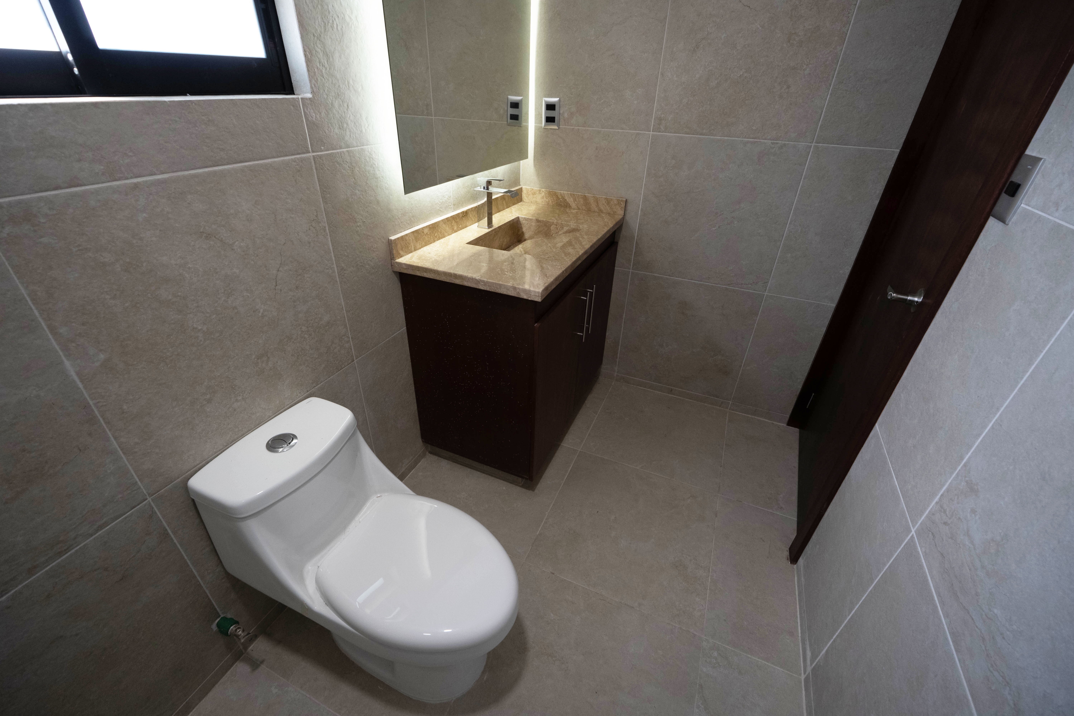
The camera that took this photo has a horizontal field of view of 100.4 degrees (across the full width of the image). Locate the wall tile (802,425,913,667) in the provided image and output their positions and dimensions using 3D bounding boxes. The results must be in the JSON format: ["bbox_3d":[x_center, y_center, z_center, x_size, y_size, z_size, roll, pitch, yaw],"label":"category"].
[{"bbox_3d":[0.847,0.523,1.226,0.012,0.593,0.375,14,34,19],"label":"wall tile"}]

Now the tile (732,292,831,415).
[{"bbox_3d":[1.125,0.001,2.086,0.271,0.597,0.012,14,34,19],"label":"tile"}]

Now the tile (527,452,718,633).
[{"bbox_3d":[0.349,0.637,1.690,0.598,0.012,0.601,14,34,19],"label":"tile"}]

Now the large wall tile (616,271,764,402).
[{"bbox_3d":[0.725,-0.101,2.226,0.599,0.597,0.012,14,34,19],"label":"large wall tile"}]

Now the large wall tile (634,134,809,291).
[{"bbox_3d":[0.743,-0.607,1.909,0.599,0.598,0.012,14,34,19],"label":"large wall tile"}]

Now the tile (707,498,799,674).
[{"bbox_3d":[0.749,0.739,1.550,0.272,0.012,0.601,14,34,19],"label":"tile"}]

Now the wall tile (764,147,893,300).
[{"bbox_3d":[1.143,-0.505,1.770,0.271,0.598,0.012,14,34,19],"label":"wall tile"}]

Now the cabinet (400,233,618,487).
[{"bbox_3d":[-0.055,-0.096,2.015,0.515,0.862,0.940,14,34,19],"label":"cabinet"}]

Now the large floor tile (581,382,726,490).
[{"bbox_3d":[0.589,0.349,2.166,0.598,0.012,0.608,14,34,19],"label":"large floor tile"}]

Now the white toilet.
[{"bbox_3d":[-0.376,0.546,1.173,0.717,0.645,0.373,14,34,19],"label":"white toilet"}]

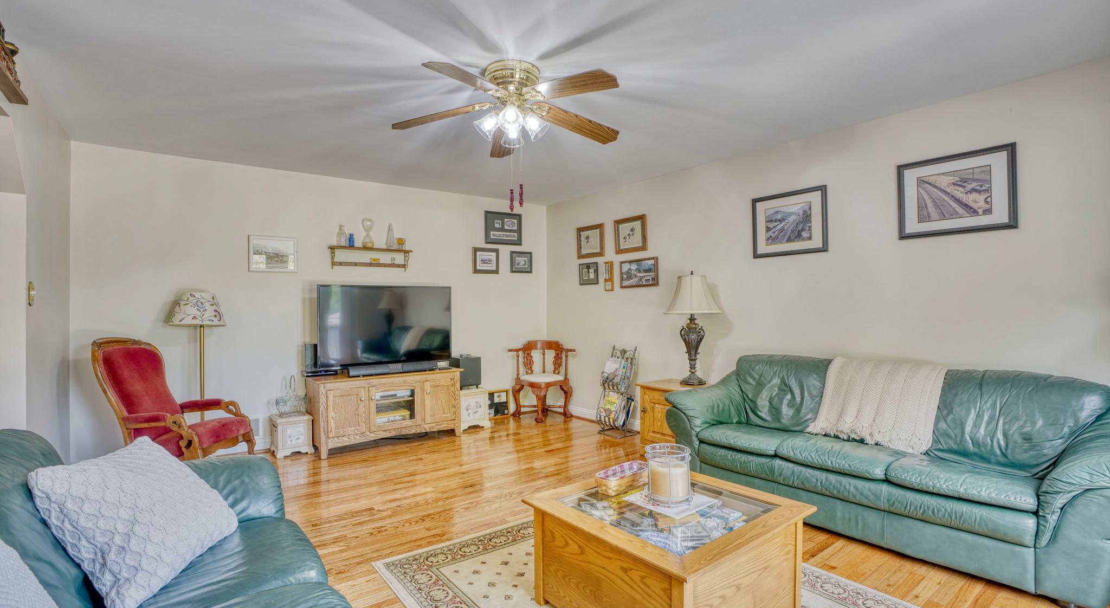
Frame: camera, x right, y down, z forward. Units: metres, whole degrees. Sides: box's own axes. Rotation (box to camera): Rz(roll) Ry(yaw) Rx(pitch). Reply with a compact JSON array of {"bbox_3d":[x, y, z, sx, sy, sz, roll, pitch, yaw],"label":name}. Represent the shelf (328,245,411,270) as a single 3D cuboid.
[{"bbox_3d":[-1.756,-0.416,4.699,0.761,0.206,0.135,0,0,-35],"label":"shelf"}]

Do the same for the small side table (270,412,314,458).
[{"bbox_3d":[-2.115,1.060,3.990,0.269,0.279,0.255,0,0,-36],"label":"small side table"}]

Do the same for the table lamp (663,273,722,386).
[{"bbox_3d":[1.037,0.179,3.714,0.444,0.838,0.444,0,0,0],"label":"table lamp"}]

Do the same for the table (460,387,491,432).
[{"bbox_3d":[-0.894,1.069,5.028,0.370,0.380,0.320,0,0,-35],"label":"table"}]

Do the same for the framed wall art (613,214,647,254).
[{"bbox_3d":[0.695,-0.627,4.520,0.025,0.317,0.410,0,0,-36],"label":"framed wall art"}]

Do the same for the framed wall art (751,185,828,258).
[{"bbox_3d":[1.718,-0.590,3.638,0.030,0.466,0.556,0,0,-39],"label":"framed wall art"}]

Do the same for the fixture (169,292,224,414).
[{"bbox_3d":[-2.703,0.584,3.750,0.370,1.350,0.370,0,0,-36],"label":"fixture"}]

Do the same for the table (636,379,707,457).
[{"bbox_3d":[1.037,0.966,4.086,0.530,0.585,0.500,0,0,-39],"label":"table"}]

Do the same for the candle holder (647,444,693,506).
[{"bbox_3d":[0.471,0.704,2.046,0.188,0.195,0.188,0,0,0],"label":"candle holder"}]

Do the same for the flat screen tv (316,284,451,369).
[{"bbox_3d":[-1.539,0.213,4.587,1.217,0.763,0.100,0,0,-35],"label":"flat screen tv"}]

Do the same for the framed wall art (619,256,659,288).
[{"bbox_3d":[0.808,-0.298,4.778,0.025,0.279,0.481,0,0,-39],"label":"framed wall art"}]

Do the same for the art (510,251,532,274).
[{"bbox_3d":[-0.384,-0.479,5.709,0.303,0.246,0.025,0,0,-35],"label":"art"}]

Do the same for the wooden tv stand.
[{"bbox_3d":[-1.525,0.944,4.512,1.300,0.630,0.480,0,0,-35],"label":"wooden tv stand"}]

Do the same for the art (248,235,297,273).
[{"bbox_3d":[-2.309,-0.406,4.047,0.351,0.291,0.023,0,0,-36],"label":"art"}]

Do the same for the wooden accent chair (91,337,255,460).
[{"bbox_3d":[-2.463,0.700,3.234,0.757,1.005,0.600,0,0,-2],"label":"wooden accent chair"}]

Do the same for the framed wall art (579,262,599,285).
[{"bbox_3d":[0.345,-0.304,5.007,0.021,0.223,0.294,0,0,-36],"label":"framed wall art"}]

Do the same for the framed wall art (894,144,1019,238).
[{"bbox_3d":[2.109,-0.576,2.610,0.028,0.421,0.504,0,0,-36],"label":"framed wall art"}]

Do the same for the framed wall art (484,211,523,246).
[{"bbox_3d":[-0.544,-0.800,5.265,0.451,0.343,0.026,0,0,-36],"label":"framed wall art"}]

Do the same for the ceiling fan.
[{"bbox_3d":[-0.229,-0.990,2.565,1.290,0.390,1.290,0,0,0],"label":"ceiling fan"}]

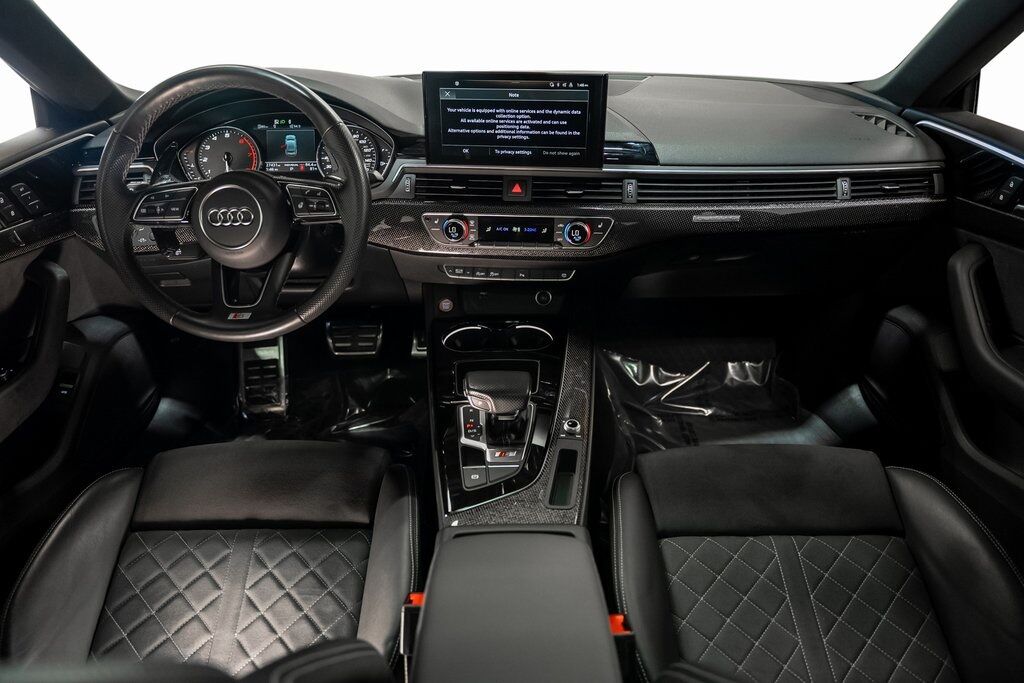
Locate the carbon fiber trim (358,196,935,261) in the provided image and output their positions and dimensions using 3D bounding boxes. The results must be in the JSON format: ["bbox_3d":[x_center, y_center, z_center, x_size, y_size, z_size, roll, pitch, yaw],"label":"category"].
[{"bbox_3d":[0.227,-0.176,1.115,0.900,0.092,0.080,0,21,0],"label":"carbon fiber trim"}]

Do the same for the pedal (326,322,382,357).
[{"bbox_3d":[-0.326,-0.003,1.470,0.116,0.070,0.030,0,-6,0],"label":"pedal"}]

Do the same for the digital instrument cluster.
[{"bbox_3d":[-0.369,-0.315,1.160,0.355,0.115,0.050,0,14,0],"label":"digital instrument cluster"}]

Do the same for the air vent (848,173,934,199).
[{"bbox_3d":[0.603,-0.247,1.130,0.133,0.040,0.035,-1,24,-2],"label":"air vent"}]

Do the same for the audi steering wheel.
[{"bbox_3d":[-0.377,-0.189,0.993,0.370,0.365,0.090,0,7,0],"label":"audi steering wheel"}]

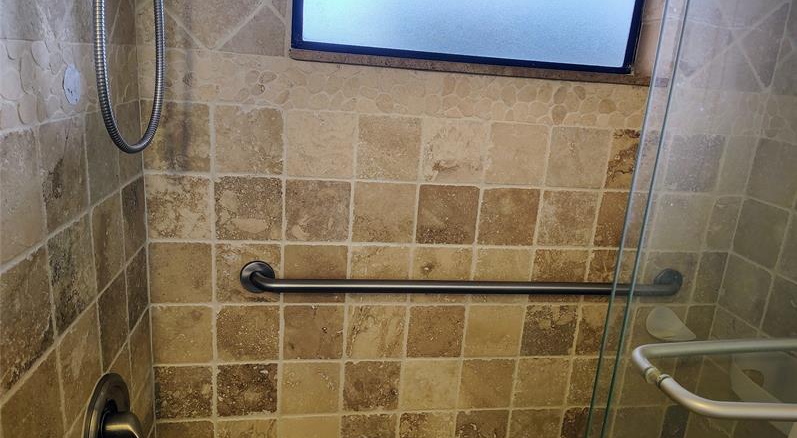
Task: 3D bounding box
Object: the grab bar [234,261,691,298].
[{"bbox_3d":[0.201,0.161,1.357,1.148,0.081,0.070,2,15,-9],"label":"grab bar"}]

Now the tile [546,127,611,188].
[{"bbox_3d":[0.437,-0.148,1.351,0.148,0.146,0.012,2,15,-9],"label":"tile"}]

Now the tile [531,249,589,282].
[{"bbox_3d":[0.410,0.150,1.430,0.147,0.148,0.012,2,15,-9],"label":"tile"}]

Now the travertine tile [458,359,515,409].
[{"bbox_3d":[0.238,0.443,1.484,0.147,0.148,0.012,2,15,-9],"label":"travertine tile"}]

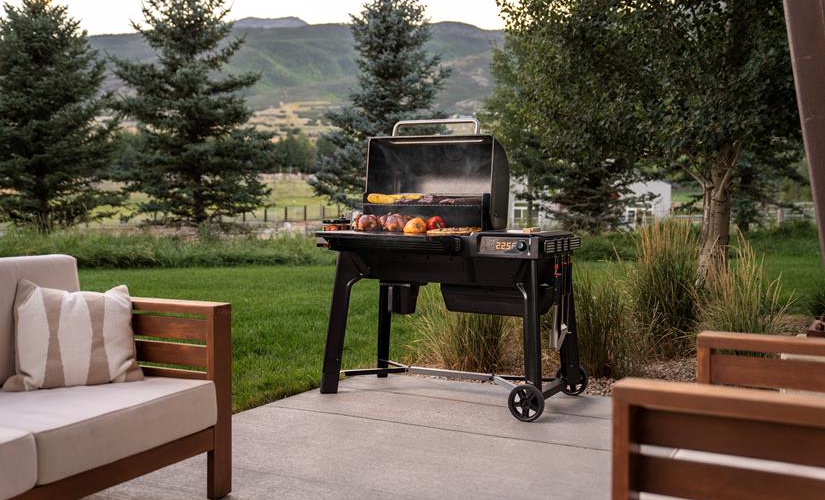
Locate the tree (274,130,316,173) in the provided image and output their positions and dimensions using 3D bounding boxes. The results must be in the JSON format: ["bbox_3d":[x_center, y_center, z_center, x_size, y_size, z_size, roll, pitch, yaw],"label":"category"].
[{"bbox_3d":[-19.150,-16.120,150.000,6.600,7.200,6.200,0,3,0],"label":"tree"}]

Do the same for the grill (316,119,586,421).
[{"bbox_3d":[0.201,0.054,4.908,1.303,1.483,0.768,2,4,29],"label":"grill"}]

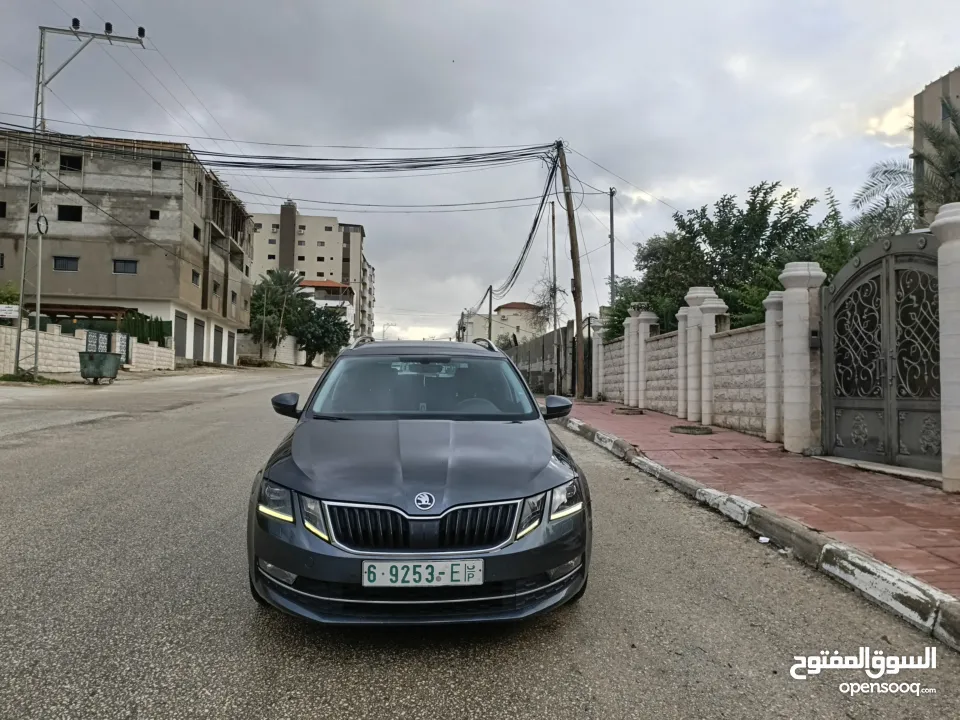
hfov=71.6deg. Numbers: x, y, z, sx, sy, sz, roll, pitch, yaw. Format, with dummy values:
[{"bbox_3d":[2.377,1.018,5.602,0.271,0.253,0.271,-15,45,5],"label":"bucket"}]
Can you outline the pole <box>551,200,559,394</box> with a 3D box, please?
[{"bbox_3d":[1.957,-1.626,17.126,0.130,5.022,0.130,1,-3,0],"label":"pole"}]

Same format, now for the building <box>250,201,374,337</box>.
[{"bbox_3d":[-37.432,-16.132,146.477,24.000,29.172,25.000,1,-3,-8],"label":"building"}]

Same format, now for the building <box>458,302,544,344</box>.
[{"bbox_3d":[2.823,-4.150,86.172,11.000,7.187,11.000,0,-3,6],"label":"building"}]

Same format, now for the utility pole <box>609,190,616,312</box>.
[{"bbox_3d":[4.006,-2.233,20.153,0.130,6.128,0.130,1,-3,0],"label":"utility pole"}]

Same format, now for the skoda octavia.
[{"bbox_3d":[-0.422,0.542,5.152,1.840,1.470,4.680,0,1,-5],"label":"skoda octavia"}]

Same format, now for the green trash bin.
[{"bbox_3d":[-14.246,0.325,25.030,1.000,1.193,1.300,1,-3,-3],"label":"green trash bin"}]

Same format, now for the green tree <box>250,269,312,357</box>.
[{"bbox_3d":[-20.422,-4.681,68.237,6.600,9.477,6.400,1,-3,0],"label":"green tree"}]

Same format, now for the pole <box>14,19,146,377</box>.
[{"bbox_3d":[-16.274,-6.420,27.215,4.250,14.451,0.750,1,-3,-12],"label":"pole"}]

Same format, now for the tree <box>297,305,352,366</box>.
[{"bbox_3d":[-14.448,-2.247,62.143,5.100,5.713,5.000,1,-3,0],"label":"tree"}]

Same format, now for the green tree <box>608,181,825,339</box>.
[{"bbox_3d":[4.687,-1.260,13.111,4.300,4.459,4.200,-1,-3,27],"label":"green tree"}]

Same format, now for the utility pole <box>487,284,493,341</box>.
[{"bbox_3d":[0.790,-2.759,50.148,0.200,5.901,0.200,1,-3,0],"label":"utility pole"}]

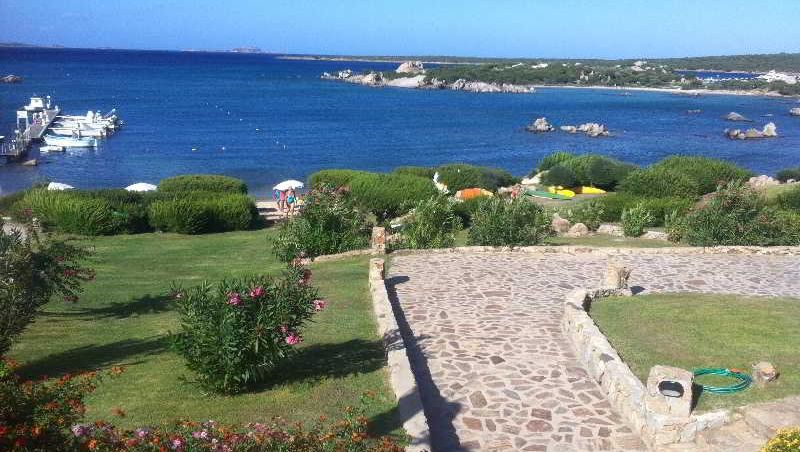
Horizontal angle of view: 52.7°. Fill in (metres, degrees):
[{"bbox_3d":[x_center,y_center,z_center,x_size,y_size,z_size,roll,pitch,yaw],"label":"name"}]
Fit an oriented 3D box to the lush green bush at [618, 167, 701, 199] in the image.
[{"bbox_3d":[12.823,-2.147,40.000,3.850,1.370,2.500,5,12,18],"label":"lush green bush"}]

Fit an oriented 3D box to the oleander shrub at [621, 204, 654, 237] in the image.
[{"bbox_3d":[7.791,-0.208,26.500,1.050,1.020,0.940,5,12,16],"label":"oleander shrub"}]

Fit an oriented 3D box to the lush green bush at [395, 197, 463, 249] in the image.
[{"bbox_3d":[0.890,-0.160,24.000,1.920,1.410,1.730,2,12,2],"label":"lush green bush"}]

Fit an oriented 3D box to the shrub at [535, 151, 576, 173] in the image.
[{"bbox_3d":[9.170,-3.429,47.500,2.460,1.820,2.210,4,12,11],"label":"shrub"}]

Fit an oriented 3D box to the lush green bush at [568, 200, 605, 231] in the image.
[{"bbox_3d":[6.425,-0.367,28.000,1.281,1.050,1.153,4,12,13],"label":"lush green bush"}]

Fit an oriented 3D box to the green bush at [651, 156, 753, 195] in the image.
[{"bbox_3d":[17.540,-2.880,47.000,5.500,2.100,3.800,1,12,0],"label":"green bush"}]

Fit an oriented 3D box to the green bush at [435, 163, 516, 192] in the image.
[{"bbox_3d":[4.486,-2.792,48.000,4.800,1.900,3.600,1,12,0],"label":"green bush"}]

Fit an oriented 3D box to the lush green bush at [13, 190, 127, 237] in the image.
[{"bbox_3d":[-11.369,-0.485,28.000,3.729,1.437,2.237,-4,13,-22],"label":"lush green bush"}]

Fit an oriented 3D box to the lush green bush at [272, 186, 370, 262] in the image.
[{"bbox_3d":[-2.033,-0.079,21.000,2.535,1.855,2.155,0,12,-6],"label":"lush green bush"}]

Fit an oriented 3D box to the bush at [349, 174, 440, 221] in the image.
[{"bbox_3d":[-0.286,-1.252,35.500,3.900,2.000,3.000,1,12,0],"label":"bush"}]

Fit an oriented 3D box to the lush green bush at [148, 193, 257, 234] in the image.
[{"bbox_3d":[-7.411,-0.530,30.300,4.000,1.280,2.000,-2,12,-14],"label":"lush green bush"}]

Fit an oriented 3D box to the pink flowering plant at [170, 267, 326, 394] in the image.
[{"bbox_3d":[-1.865,1.251,9.900,1.830,1.379,1.556,-1,12,-11],"label":"pink flowering plant"}]

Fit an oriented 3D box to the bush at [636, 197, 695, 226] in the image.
[{"bbox_3d":[10.176,-0.564,31.000,2.122,0.957,1.592,5,12,18],"label":"bush"}]

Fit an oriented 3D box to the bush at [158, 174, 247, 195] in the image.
[{"bbox_3d":[-8.776,-1.526,36.000,3.800,1.530,2.090,-2,12,-14],"label":"bush"}]

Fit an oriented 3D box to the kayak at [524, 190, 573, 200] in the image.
[{"bbox_3d":[9.926,-2.072,54.000,3.500,0.350,0.750,7,13,27],"label":"kayak"}]

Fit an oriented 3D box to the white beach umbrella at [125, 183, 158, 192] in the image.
[{"bbox_3d":[-15.608,-1.595,49.000,1.900,2.200,1.900,-3,12,-18],"label":"white beach umbrella"}]

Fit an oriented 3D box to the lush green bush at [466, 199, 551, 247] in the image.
[{"bbox_3d":[3.285,-0.172,24.300,2.550,1.260,2.040,3,12,8],"label":"lush green bush"}]

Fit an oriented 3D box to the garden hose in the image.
[{"bbox_3d":[3.866,1.855,9.700,0.720,0.070,0.720,6,13,23],"label":"garden hose"}]

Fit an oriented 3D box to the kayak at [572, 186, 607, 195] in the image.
[{"bbox_3d":[12.969,-2.417,55.000,2.700,0.400,0.750,4,12,14],"label":"kayak"}]

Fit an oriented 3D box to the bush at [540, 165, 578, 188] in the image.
[{"bbox_3d":[11.149,-3.466,56.500,2.612,1.440,2.090,4,12,11],"label":"bush"}]

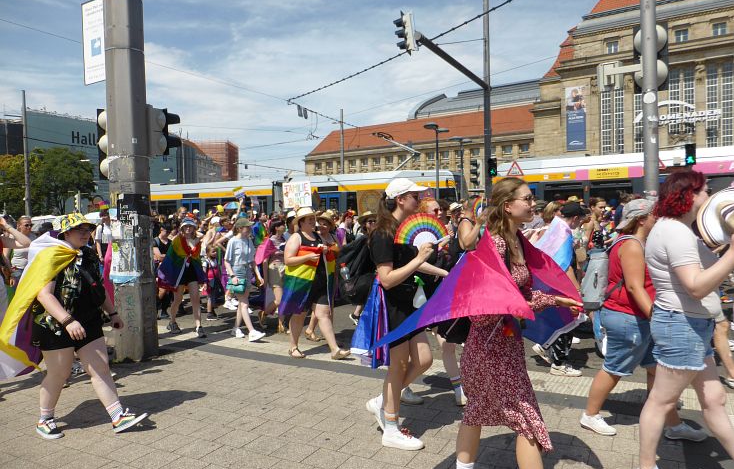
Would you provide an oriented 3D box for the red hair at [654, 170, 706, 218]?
[{"bbox_3d":[1.728,-0.219,2.820,0.260,0.260,0.230,-1,2,25],"label":"red hair"}]

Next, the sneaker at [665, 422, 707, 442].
[{"bbox_3d":[2.199,1.335,3.521,0.265,0.105,0.100,-1,2,25],"label":"sneaker"}]

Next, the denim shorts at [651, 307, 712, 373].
[{"bbox_3d":[1.797,0.584,2.900,0.310,0.330,0.380,0,2,29],"label":"denim shorts"}]

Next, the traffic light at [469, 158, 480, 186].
[{"bbox_3d":[3.125,-1.802,14.800,0.360,0.760,0.260,-1,2,26],"label":"traffic light"}]

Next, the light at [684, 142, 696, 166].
[{"bbox_3d":[8.011,-1.980,12.600,0.250,0.530,0.250,0,2,30],"label":"light"}]

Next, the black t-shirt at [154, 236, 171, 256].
[{"bbox_3d":[-3.222,0.334,8.100,0.440,0.600,0.260,-3,2,-38],"label":"black t-shirt"}]

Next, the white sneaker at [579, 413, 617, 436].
[{"bbox_3d":[1.579,1.302,3.480,0.255,0.110,0.098,10,5,16],"label":"white sneaker"}]

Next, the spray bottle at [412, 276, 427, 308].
[{"bbox_3d":[0.359,0.390,3.420,0.093,0.220,0.080,-1,2,0],"label":"spray bottle"}]

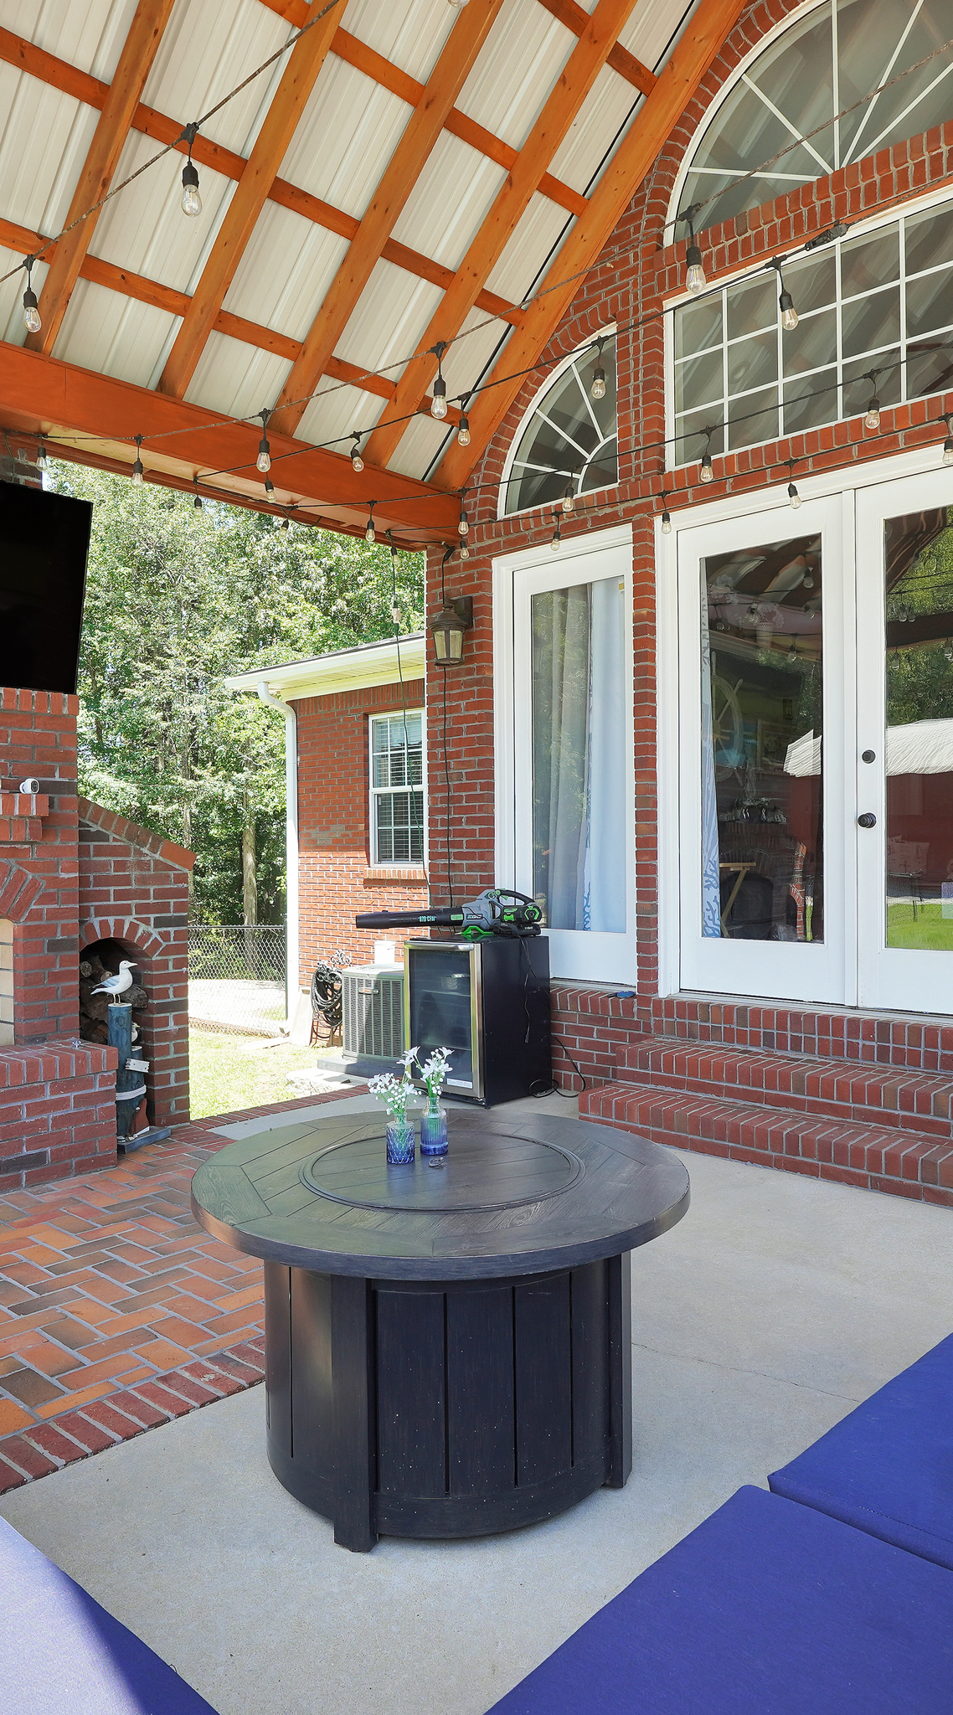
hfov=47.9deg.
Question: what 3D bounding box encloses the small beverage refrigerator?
[{"bbox_3d":[0.033,0.894,6.063,0.555,0.870,0.550,0,1,43],"label":"small beverage refrigerator"}]

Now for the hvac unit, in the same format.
[{"bbox_3d":[-0.623,1.391,9.517,0.800,0.770,0.800,0,1,43],"label":"hvac unit"}]

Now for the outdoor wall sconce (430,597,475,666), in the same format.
[{"bbox_3d":[-0.151,-1.365,6.490,0.230,0.430,0.260,0,1,43],"label":"outdoor wall sconce"}]

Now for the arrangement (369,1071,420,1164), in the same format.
[{"bbox_3d":[-0.195,0.636,2.613,0.105,0.210,0.105,-1,1,0],"label":"arrangement"}]

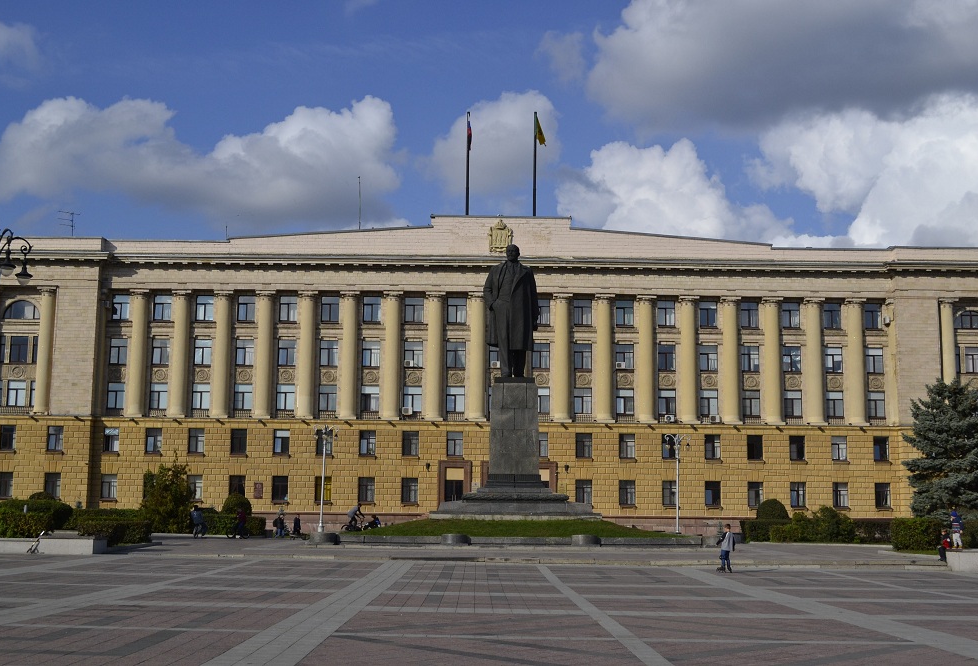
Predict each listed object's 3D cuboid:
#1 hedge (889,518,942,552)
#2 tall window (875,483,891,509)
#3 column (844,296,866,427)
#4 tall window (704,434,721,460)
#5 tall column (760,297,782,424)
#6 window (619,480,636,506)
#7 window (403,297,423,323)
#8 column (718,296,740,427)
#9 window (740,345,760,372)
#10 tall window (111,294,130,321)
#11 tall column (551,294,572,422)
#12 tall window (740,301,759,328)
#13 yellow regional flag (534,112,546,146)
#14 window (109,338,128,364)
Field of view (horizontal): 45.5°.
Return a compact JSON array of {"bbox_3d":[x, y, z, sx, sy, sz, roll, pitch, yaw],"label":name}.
[{"bbox_3d":[19.274,9.078,52.792,1.962,1.453,1.700,1,-8,-1],"label":"hedge"},{"bbox_3d":[31.165,12.900,92.204,1.188,1.944,0.250,1,-8,0],"label":"tall window"},{"bbox_3d":[30.566,2.397,96.166,1.470,10.520,1.365,1,-8,-1],"label":"column"},{"bbox_3d":[18.329,9.385,95.339,1.420,2.100,0.250,1,-8,-1],"label":"tall window"},{"bbox_3d":[23.567,2.308,96.095,1.470,10.520,1.365,1,-8,-1],"label":"tall column"},{"bbox_3d":[11.511,13.280,96.713,1.311,2.030,0.250,0,-8,0],"label":"window"},{"bbox_3d":[-6.069,-1.827,94.812,1.462,2.141,0.250,1,-8,0],"label":"window"},{"bbox_3d":[19.714,2.188,94.036,1.500,10.338,1.450,1,-8,0],"label":"column"},{"bbox_3d":[22.210,2.239,98.973,1.479,2.204,0.250,0,-8,0],"label":"window"},{"bbox_3d":[-32.222,-2.234,102.183,1.474,2.311,0.250,1,-8,-1],"label":"tall window"},{"bbox_3d":[6.154,2.099,98.040,1.570,10.774,1.550,0,-8,0],"label":"tall column"},{"bbox_3d":[23.029,-1.565,102.837,1.530,2.368,0.250,1,-8,-1],"label":"tall window"},{"bbox_3d":[4.758,-18.756,107.750,1.017,3.159,0.500,1,-8,-1],"label":"yellow regional flag"},{"bbox_3d":[-31.323,1.615,98.714,1.478,2.216,0.250,0,-8,0],"label":"window"}]

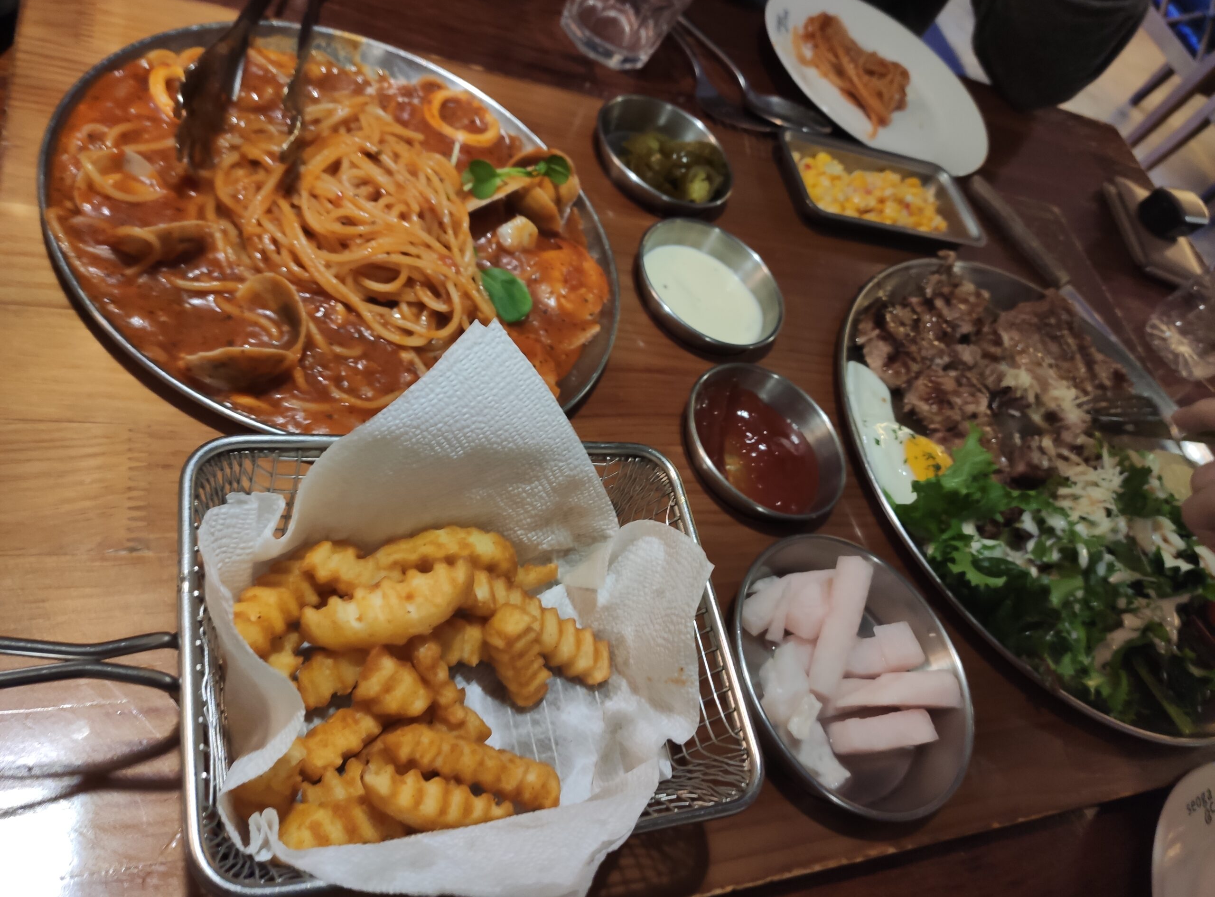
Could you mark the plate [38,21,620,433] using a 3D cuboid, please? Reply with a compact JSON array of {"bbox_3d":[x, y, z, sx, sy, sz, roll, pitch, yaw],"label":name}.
[{"bbox_3d":[-0.112,-0.096,0.413,0.243,0.028,0.243,39,49,0],"label":"plate"}]

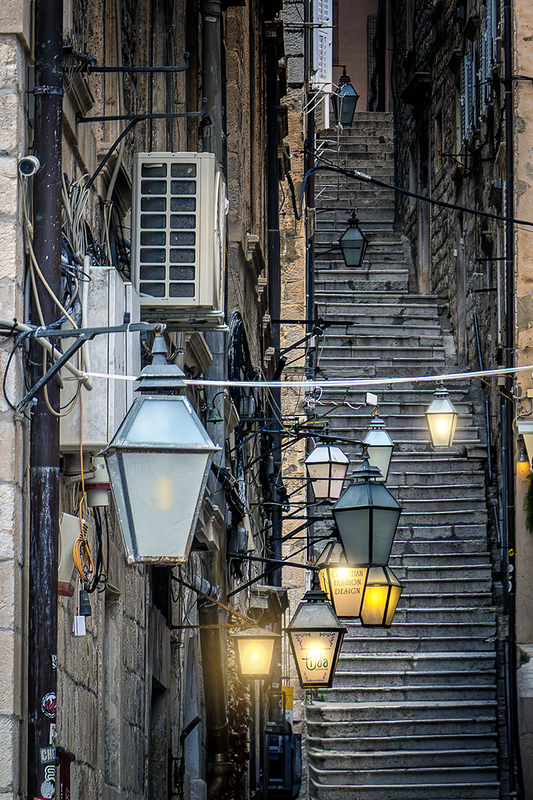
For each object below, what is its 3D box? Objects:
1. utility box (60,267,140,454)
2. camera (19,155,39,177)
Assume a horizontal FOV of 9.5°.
[{"bbox_3d":[-0.597,-0.109,11.248,0.230,0.600,0.900,0,-5,2],"label":"utility box"},{"bbox_3d":[-0.750,-0.743,10.200,0.062,0.062,0.140,0,10,3],"label":"camera"}]

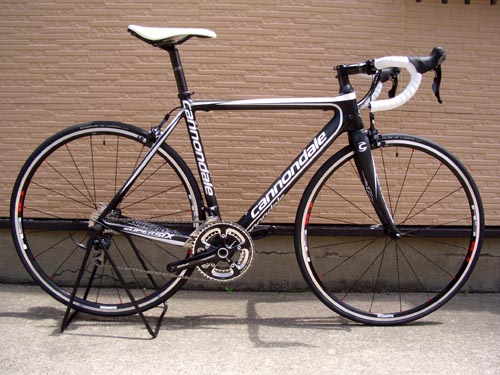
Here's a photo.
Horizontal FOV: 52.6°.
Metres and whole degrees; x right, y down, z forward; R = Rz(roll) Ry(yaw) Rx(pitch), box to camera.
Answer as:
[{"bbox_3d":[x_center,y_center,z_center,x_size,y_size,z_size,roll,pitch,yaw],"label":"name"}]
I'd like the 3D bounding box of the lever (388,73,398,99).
[{"bbox_3d":[0.534,-0.361,1.881,0.032,0.115,0.026,1,8,-1],"label":"lever"}]

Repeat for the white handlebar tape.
[{"bbox_3d":[0.429,-0.307,1.535,0.146,0.162,0.150,1,8,-1],"label":"white handlebar tape"}]

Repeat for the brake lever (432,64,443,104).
[{"bbox_3d":[0.548,-0.301,1.477,0.032,0.118,0.026,1,8,-1],"label":"brake lever"}]

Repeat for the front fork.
[{"bbox_3d":[0.419,-0.017,1.721,0.098,0.392,0.118,-16,8,1],"label":"front fork"}]

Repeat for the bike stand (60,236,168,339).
[{"bbox_3d":[-0.464,0.293,1.751,0.320,0.350,0.260,1,8,-1],"label":"bike stand"}]

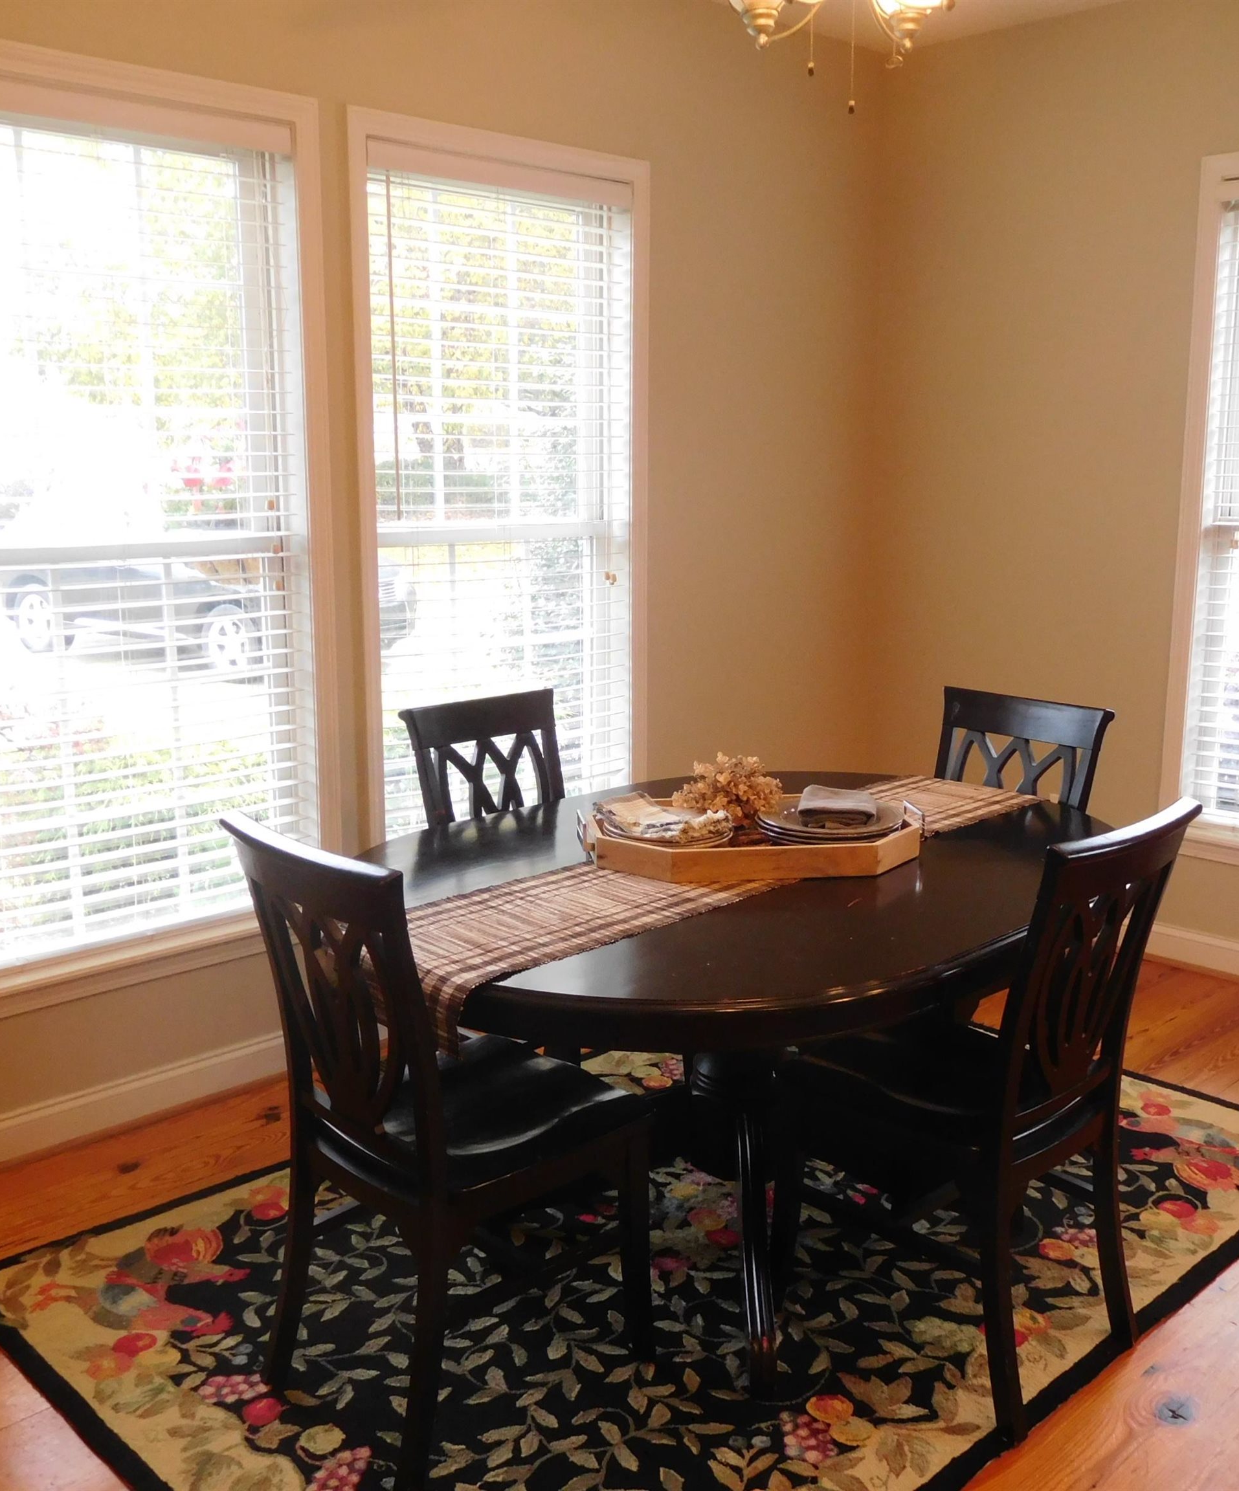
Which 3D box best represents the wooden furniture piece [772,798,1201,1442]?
[{"bbox_3d":[0.562,0.543,2.353,0.465,0.955,0.550,-11,15,-44],"label":"wooden furniture piece"}]

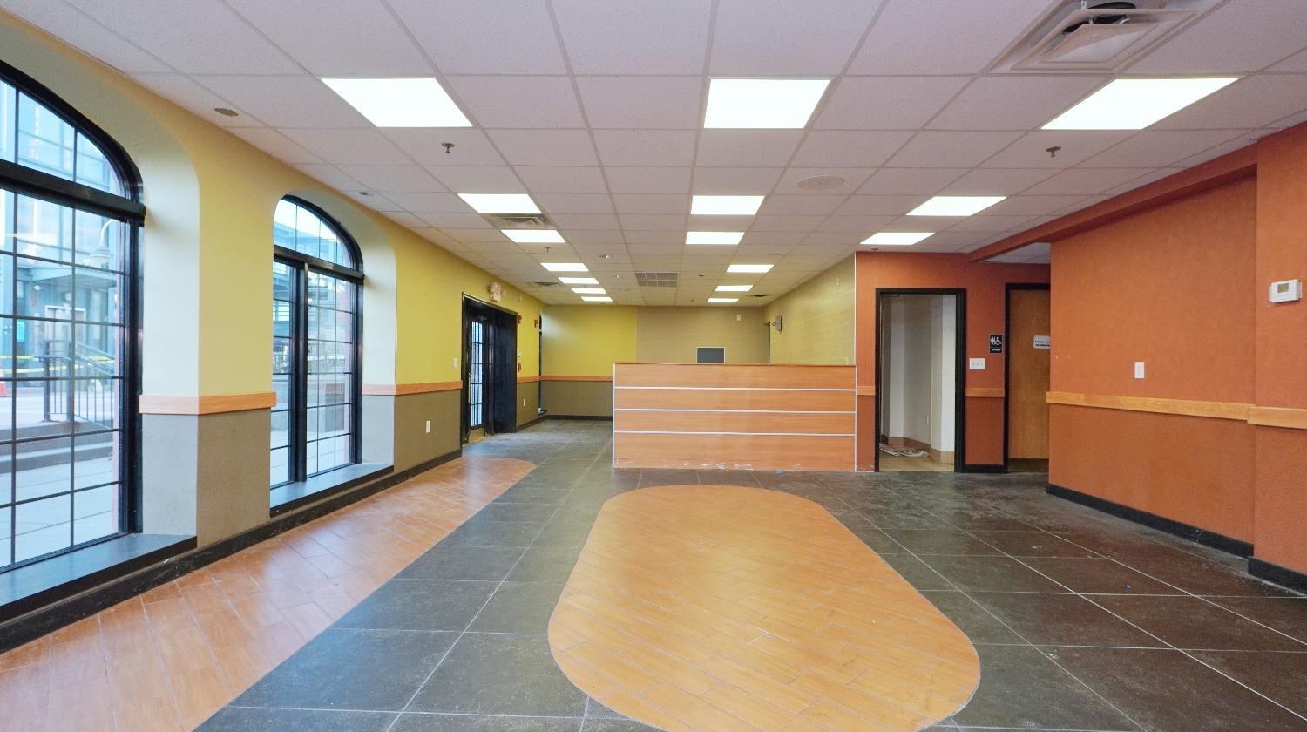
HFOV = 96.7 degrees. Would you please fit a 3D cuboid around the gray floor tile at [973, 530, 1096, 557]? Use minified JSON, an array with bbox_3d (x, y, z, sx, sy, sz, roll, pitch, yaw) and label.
[{"bbox_3d":[2.484,1.182,3.837,0.588,0.012,0.578,1,0,1],"label":"gray floor tile"}]

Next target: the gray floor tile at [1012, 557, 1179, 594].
[{"bbox_3d":[2.471,1.179,3.257,0.588,0.012,0.578,1,0,1],"label":"gray floor tile"}]

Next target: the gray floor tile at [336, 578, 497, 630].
[{"bbox_3d":[-1.081,1.129,2.754,0.578,0.012,0.578,1,0,1],"label":"gray floor tile"}]

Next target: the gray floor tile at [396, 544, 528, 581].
[{"bbox_3d":[-1.069,1.132,3.335,0.578,0.012,0.578,1,0,1],"label":"gray floor tile"}]

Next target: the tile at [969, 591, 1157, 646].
[{"bbox_3d":[1.924,1.198,2.760,0.609,0.012,0.595,1,0,1],"label":"tile"}]

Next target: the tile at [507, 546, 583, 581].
[{"bbox_3d":[-0.619,1.171,3.420,0.365,0.012,0.595,1,0,1],"label":"tile"}]

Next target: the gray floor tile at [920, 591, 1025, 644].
[{"bbox_3d":[1.495,1.193,2.771,0.250,0.012,0.595,1,0,1],"label":"gray floor tile"}]

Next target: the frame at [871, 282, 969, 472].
[{"bbox_3d":[2.994,0.162,6.587,1.012,2.069,0.150,1,0,2],"label":"frame"}]

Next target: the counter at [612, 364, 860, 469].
[{"bbox_3d":[0.910,0.578,6.882,2.752,1.183,0.600,1,0,2],"label":"counter"}]

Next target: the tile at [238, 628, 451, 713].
[{"bbox_3d":[-1.094,1.126,2.174,0.578,0.012,0.578,1,0,1],"label":"tile"}]

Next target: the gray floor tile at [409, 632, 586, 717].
[{"bbox_3d":[-0.527,1.168,2.227,0.609,0.012,0.595,1,0,1],"label":"gray floor tile"}]

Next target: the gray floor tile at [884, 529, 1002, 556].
[{"bbox_3d":[1.893,1.174,3.850,0.588,0.012,0.578,1,0,1],"label":"gray floor tile"}]

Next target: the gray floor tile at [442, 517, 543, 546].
[{"bbox_3d":[-1.056,1.135,3.915,0.578,0.012,0.578,1,0,1],"label":"gray floor tile"}]

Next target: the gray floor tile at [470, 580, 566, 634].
[{"bbox_3d":[-0.637,1.169,2.825,0.359,0.012,0.595,1,0,1],"label":"gray floor tile"}]

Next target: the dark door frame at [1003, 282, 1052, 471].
[{"bbox_3d":[4.524,0.149,6.687,1.030,2.174,0.130,1,0,1],"label":"dark door frame"}]

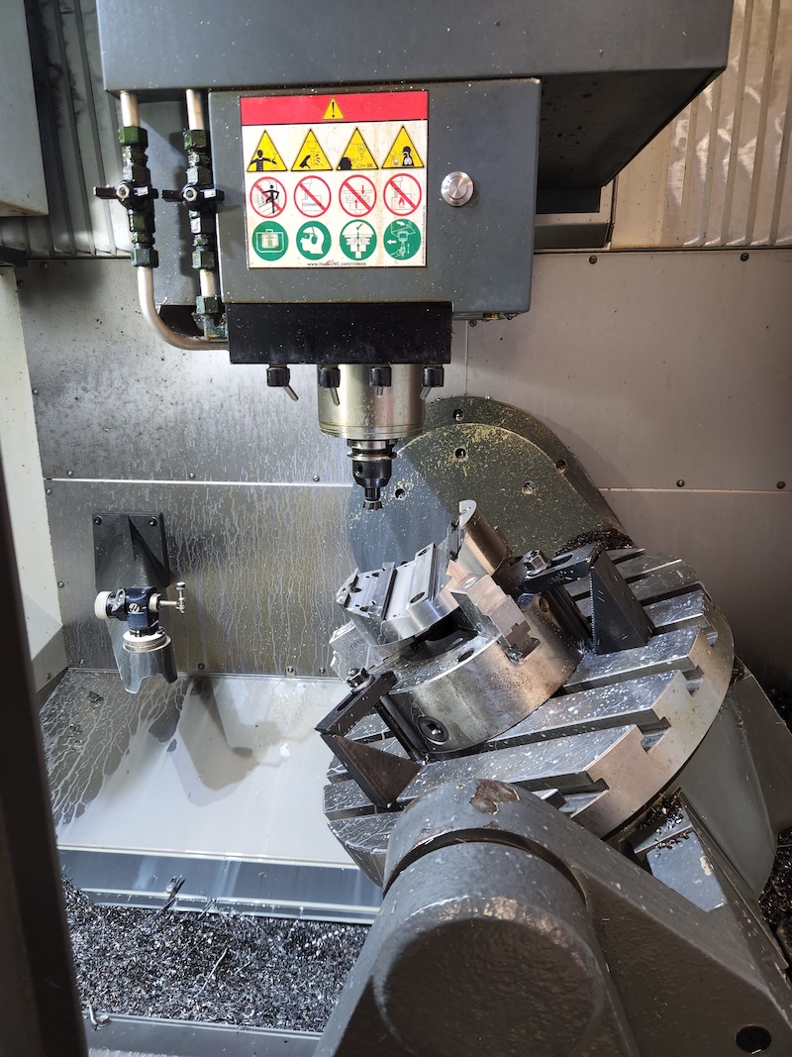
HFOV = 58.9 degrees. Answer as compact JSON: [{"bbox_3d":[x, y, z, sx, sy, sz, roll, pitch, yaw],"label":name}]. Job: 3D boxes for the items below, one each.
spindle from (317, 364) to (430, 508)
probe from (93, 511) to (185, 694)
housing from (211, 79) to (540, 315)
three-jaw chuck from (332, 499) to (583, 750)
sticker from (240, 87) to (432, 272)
[{"bbox_3d":[-0.030,-0.115,0.886,0.135,0.183,0.135,1,14,5],"label":"spindle"},{"bbox_3d":[-0.426,0.108,1.161,0.138,0.195,0.310,-6,15,-23],"label":"probe"},{"bbox_3d":[-0.022,-0.338,0.741,0.329,0.215,0.040,1,14,5],"label":"housing"},{"bbox_3d":[0.071,0.100,0.817,0.265,0.178,0.262,-27,13,39],"label":"three-jaw chuck"},{"bbox_3d":[-0.062,-0.353,0.720,0.189,0.164,0.003,1,14,5],"label":"sticker"}]

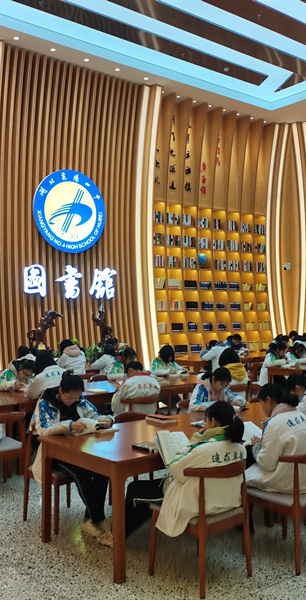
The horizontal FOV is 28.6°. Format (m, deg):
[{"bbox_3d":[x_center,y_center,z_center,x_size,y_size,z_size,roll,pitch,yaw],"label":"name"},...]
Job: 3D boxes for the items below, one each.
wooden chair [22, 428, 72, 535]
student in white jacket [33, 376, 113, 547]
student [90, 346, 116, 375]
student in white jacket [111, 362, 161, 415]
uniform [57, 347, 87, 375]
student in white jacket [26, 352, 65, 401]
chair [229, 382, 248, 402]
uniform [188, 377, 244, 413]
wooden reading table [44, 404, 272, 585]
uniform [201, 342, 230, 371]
[{"bbox_3d":[-0.770,1.439,4.972,0.500,0.765,0.520,0,-1,-44],"label":"wooden chair"},{"bbox_3d":[-0.584,1.206,4.769,0.560,1.220,0.800,0,-1,-38],"label":"student in white jacket"},{"bbox_3d":[-0.798,1.327,9.685,0.500,1.170,0.680,1,-2,-39],"label":"student"},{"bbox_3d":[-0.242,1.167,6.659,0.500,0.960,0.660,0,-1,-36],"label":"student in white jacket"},{"bbox_3d":[-1.181,1.066,8.807,0.500,0.620,0.480,0,-1,-39],"label":"uniform"},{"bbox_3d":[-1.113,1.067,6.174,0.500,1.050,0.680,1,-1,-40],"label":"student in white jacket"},{"bbox_3d":[0.872,1.427,7.476,0.530,0.760,0.500,1,-1,-40],"label":"chair"},{"bbox_3d":[0.600,1.055,5.666,0.560,0.630,0.500,1,-2,-39],"label":"uniform"},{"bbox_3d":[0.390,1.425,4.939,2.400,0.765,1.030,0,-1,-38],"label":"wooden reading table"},{"bbox_3d":[1.251,1.177,11.835,0.520,0.690,0.520,1,-2,-39],"label":"uniform"}]

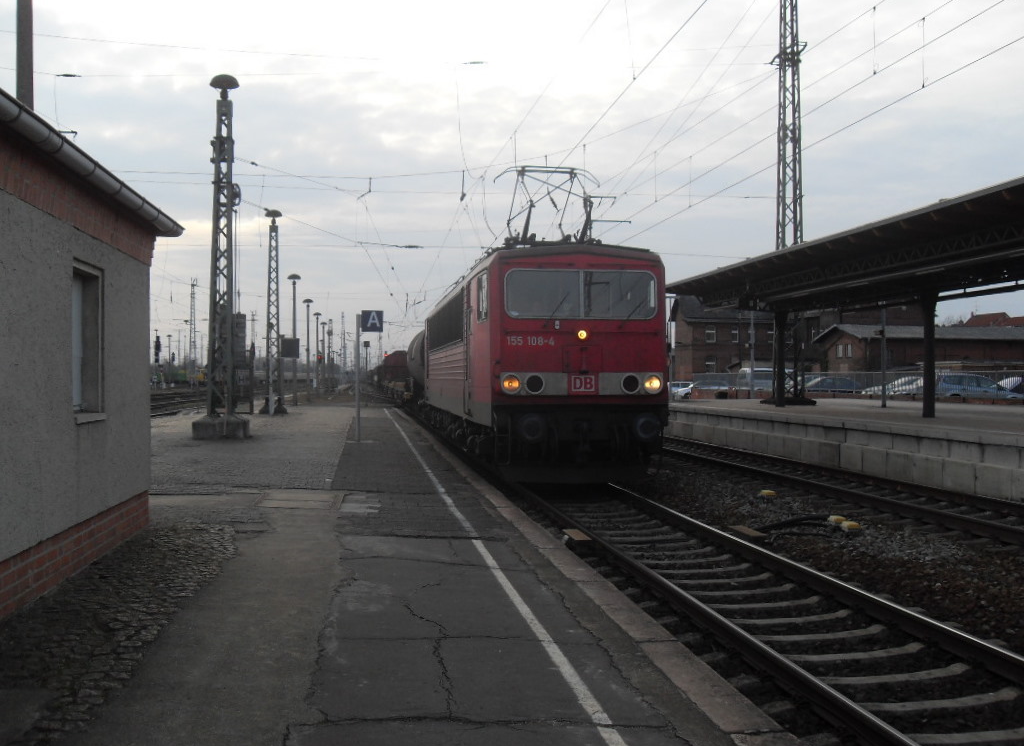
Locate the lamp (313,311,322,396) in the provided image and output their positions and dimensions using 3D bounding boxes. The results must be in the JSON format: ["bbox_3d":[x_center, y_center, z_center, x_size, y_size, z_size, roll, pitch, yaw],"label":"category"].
[{"bbox_3d":[-16.353,-1.579,85.000,0.700,7.068,0.700,0,0,-9],"label":"lamp"}]

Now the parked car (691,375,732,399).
[{"bbox_3d":[13.589,1.244,71.000,4.300,1.430,1.750,0,0,-9],"label":"parked car"}]

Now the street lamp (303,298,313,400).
[{"bbox_3d":[-14.142,-1.632,70.000,0.710,7.009,0.710,0,0,-9],"label":"street lamp"}]

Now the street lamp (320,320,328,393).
[{"bbox_3d":[-18.735,-1.503,100.500,0.690,7.086,0.690,0,0,-9],"label":"street lamp"}]

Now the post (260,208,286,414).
[{"bbox_3d":[-9.994,-2.570,42.200,1.100,8.581,1.050,0,0,-9],"label":"post"}]

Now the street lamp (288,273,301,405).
[{"bbox_3d":[-11.634,-1.752,54.000,0.710,7.074,0.710,0,0,-9],"label":"street lamp"}]

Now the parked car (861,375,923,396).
[{"bbox_3d":[17.365,0.895,43.500,4.300,1.470,1.760,0,0,-9],"label":"parked car"}]

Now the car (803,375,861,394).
[{"bbox_3d":[15.898,0.948,52.000,4.350,1.430,1.750,0,0,-9],"label":"car"}]

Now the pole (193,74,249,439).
[{"bbox_3d":[-7.241,-2.926,25.200,1.270,9.107,1.250,0,0,-9],"label":"pole"}]

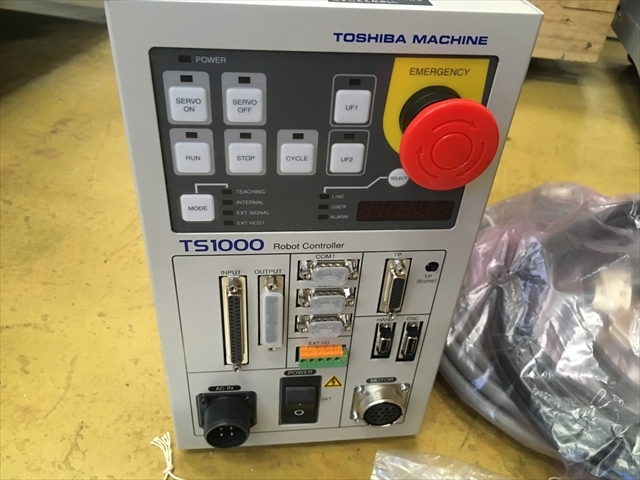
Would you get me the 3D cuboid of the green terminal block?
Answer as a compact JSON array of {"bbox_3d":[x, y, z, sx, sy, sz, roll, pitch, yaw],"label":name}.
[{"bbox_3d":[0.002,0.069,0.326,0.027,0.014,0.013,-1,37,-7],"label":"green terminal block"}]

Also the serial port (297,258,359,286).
[{"bbox_3d":[0.005,0.018,0.288,0.031,0.013,0.009,-1,37,-7],"label":"serial port"}]

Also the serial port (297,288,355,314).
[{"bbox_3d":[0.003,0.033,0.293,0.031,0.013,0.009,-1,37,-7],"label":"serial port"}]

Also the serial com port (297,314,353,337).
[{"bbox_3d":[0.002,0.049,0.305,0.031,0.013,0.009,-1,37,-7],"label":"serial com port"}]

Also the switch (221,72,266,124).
[{"bbox_3d":[-0.031,-0.057,0.221,0.018,0.022,0.004,-1,37,-7],"label":"switch"}]

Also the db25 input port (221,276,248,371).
[{"bbox_3d":[-0.047,0.047,0.297,0.013,0.069,0.008,-1,37,-7],"label":"db25 input port"}]

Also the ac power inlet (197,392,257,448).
[{"bbox_3d":[-0.058,0.113,0.334,0.036,0.036,0.021,-1,37,-7],"label":"ac power inlet"}]

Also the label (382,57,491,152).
[{"bbox_3d":[0.050,-0.057,0.240,0.044,0.048,0.001,-1,37,-7],"label":"label"}]

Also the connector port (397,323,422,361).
[{"bbox_3d":[0.055,0.062,0.332,0.011,0.033,0.008,-1,37,-7],"label":"connector port"}]

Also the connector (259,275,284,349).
[{"bbox_3d":[-0.027,0.042,0.302,0.013,0.053,0.009,-1,37,-7],"label":"connector"}]

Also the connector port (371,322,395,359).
[{"bbox_3d":[0.039,0.061,0.329,0.011,0.029,0.008,-1,37,-7],"label":"connector port"}]

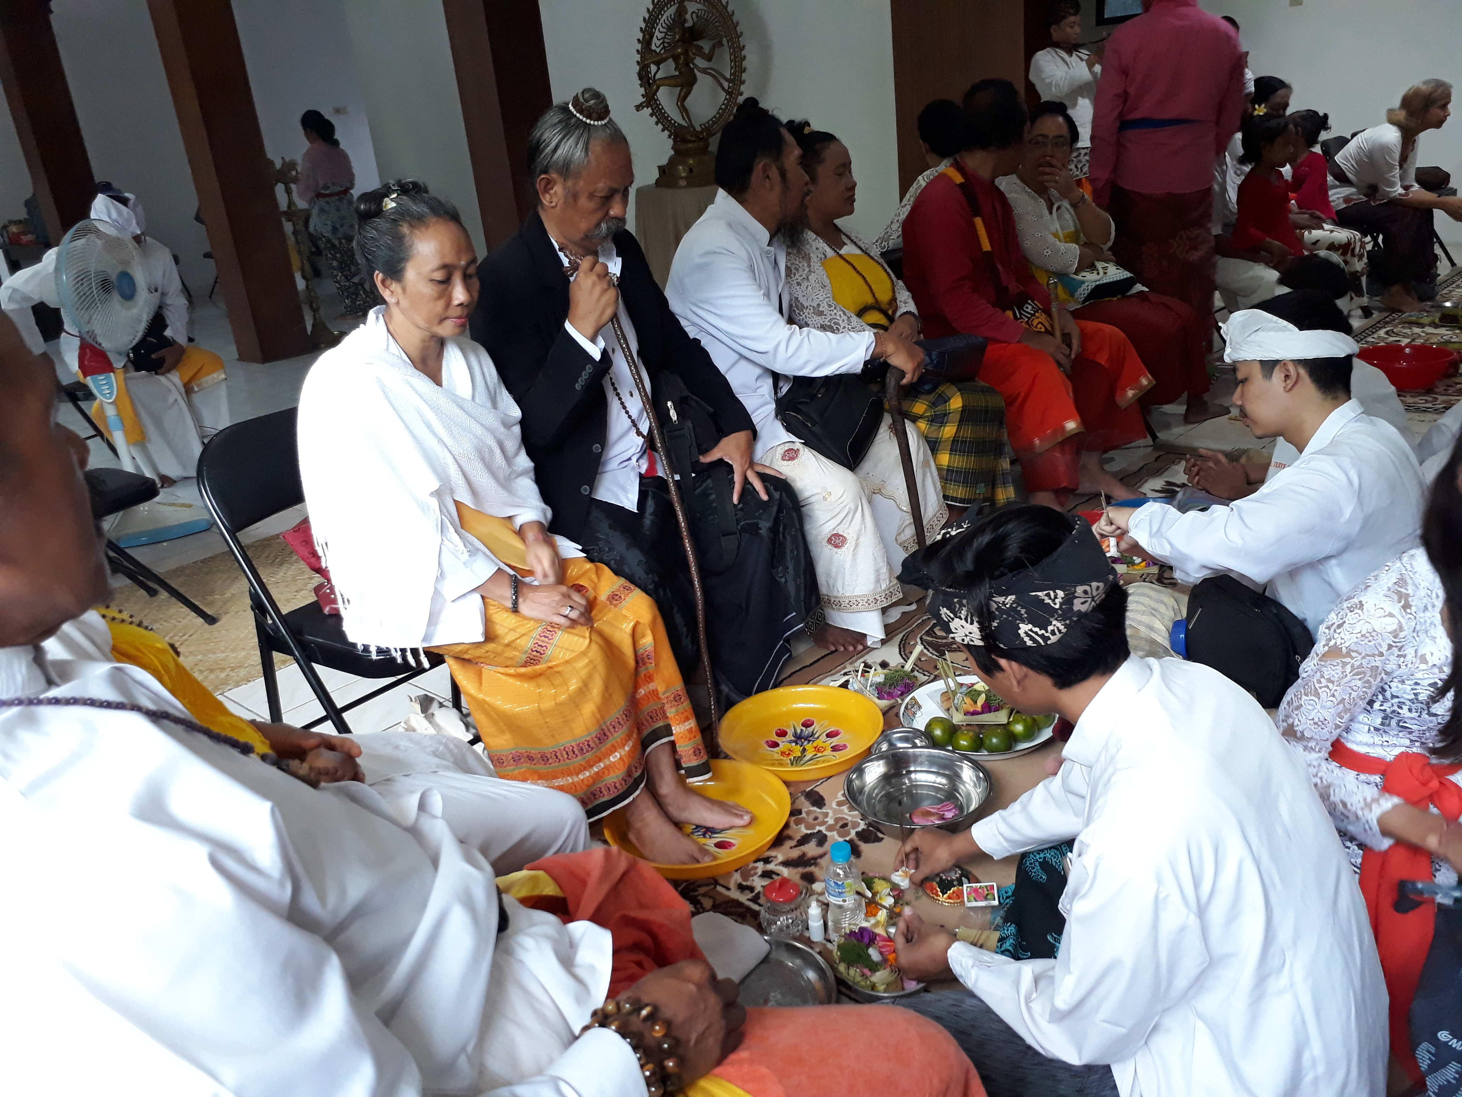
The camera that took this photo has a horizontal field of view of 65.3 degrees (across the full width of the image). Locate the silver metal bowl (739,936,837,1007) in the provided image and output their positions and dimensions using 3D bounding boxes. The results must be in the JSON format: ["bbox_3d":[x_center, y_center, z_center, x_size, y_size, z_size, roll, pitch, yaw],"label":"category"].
[{"bbox_3d":[0.024,0.675,1.696,0.270,0.055,0.270,-5,21,2],"label":"silver metal bowl"}]

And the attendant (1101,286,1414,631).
[{"bbox_3d":[1.057,-0.085,2.280,0.640,0.840,0.600,6,24,28],"label":"attendant"}]

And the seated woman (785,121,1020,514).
[{"bbox_3d":[0.432,-0.556,3.156,0.620,1.220,0.480,7,25,32],"label":"seated woman"}]

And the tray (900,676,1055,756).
[{"bbox_3d":[0.525,0.367,2.419,0.332,0.040,0.332,-5,22,2],"label":"tray"}]

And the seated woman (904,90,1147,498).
[{"bbox_3d":[0.917,-0.766,3.497,0.530,1.270,0.690,-23,27,-37],"label":"seated woman"}]

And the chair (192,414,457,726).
[{"bbox_3d":[-0.669,0.115,2.295,0.490,0.810,0.460,9,25,34],"label":"chair"}]

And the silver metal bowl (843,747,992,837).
[{"bbox_3d":[0.348,0.477,2.122,0.263,0.088,0.263,-5,22,2],"label":"silver metal bowl"}]

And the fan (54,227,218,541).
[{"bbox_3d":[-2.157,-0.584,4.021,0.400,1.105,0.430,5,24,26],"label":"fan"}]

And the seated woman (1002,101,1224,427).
[{"bbox_3d":[1.269,-0.993,4.122,0.780,1.165,0.480,10,27,35],"label":"seated woman"}]

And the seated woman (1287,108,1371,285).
[{"bbox_3d":[2.733,-1.499,5.271,0.500,1.000,0.420,9,25,34],"label":"seated woman"}]

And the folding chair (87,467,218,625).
[{"bbox_3d":[-1.850,-0.108,3.192,0.450,0.780,0.470,13,28,39],"label":"folding chair"}]

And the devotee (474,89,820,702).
[{"bbox_3d":[-0.235,-0.261,2.428,0.710,1.335,0.510,13,28,38],"label":"devotee"}]

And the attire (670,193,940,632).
[{"bbox_3d":[0.132,-0.313,2.776,0.620,1.060,0.500,7,24,31],"label":"attire"}]

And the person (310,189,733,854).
[{"bbox_3d":[-0.365,-0.063,2.131,0.830,1.210,0.460,13,28,38],"label":"person"}]

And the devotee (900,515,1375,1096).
[{"bbox_3d":[0.426,0.350,1.327,0.700,0.850,0.580,9,25,34],"label":"devotee"}]

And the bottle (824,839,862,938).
[{"bbox_3d":[0.184,0.551,1.845,0.060,0.185,0.060,-5,22,2],"label":"bottle"}]

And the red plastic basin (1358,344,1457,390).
[{"bbox_3d":[2.631,-0.690,4.417,0.410,0.125,0.410,-5,21,2],"label":"red plastic basin"}]

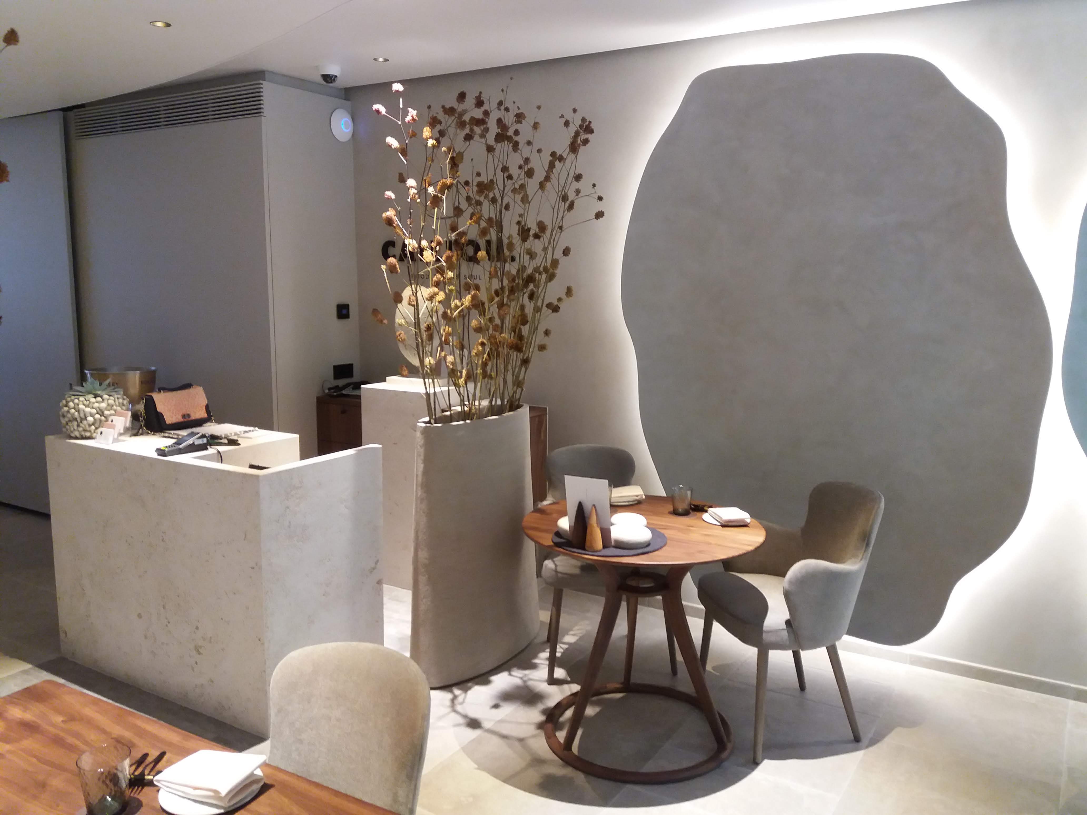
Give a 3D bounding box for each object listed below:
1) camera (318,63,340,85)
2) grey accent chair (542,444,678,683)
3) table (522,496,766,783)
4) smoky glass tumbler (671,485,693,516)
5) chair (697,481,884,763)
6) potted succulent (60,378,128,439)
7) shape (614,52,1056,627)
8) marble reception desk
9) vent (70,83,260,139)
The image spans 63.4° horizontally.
[{"bbox_3d":[-1.083,-1.677,4.441,0.110,0.090,0.110,-2,9,-13],"label":"camera"},{"bbox_3d":[0.251,0.645,3.722,0.570,0.870,0.565,-1,9,-10],"label":"grey accent chair"},{"bbox_3d":[0.340,0.791,3.131,0.865,0.756,0.865,0,8,0],"label":"table"},{"bbox_3d":[0.510,0.345,3.250,0.079,0.101,0.079,0,8,0],"label":"smoky glass tumbler"},{"bbox_3d":[0.887,0.728,3.199,0.565,0.870,0.570,-1,9,-12],"label":"chair"},{"bbox_3d":[-1.870,-0.001,3.661,0.257,0.236,0.257,6,10,31],"label":"potted succulent"},{"bbox_3d":[1.141,-0.226,3.746,1.778,2.395,0.050,6,10,31],"label":"shape"},{"bbox_3d":[-1.345,0.608,3.621,1.278,0.949,0.620,6,10,31],"label":"marble reception desk"},{"bbox_3d":[-2.111,-1.624,4.869,1.640,0.162,0.030,6,10,31],"label":"vent"}]

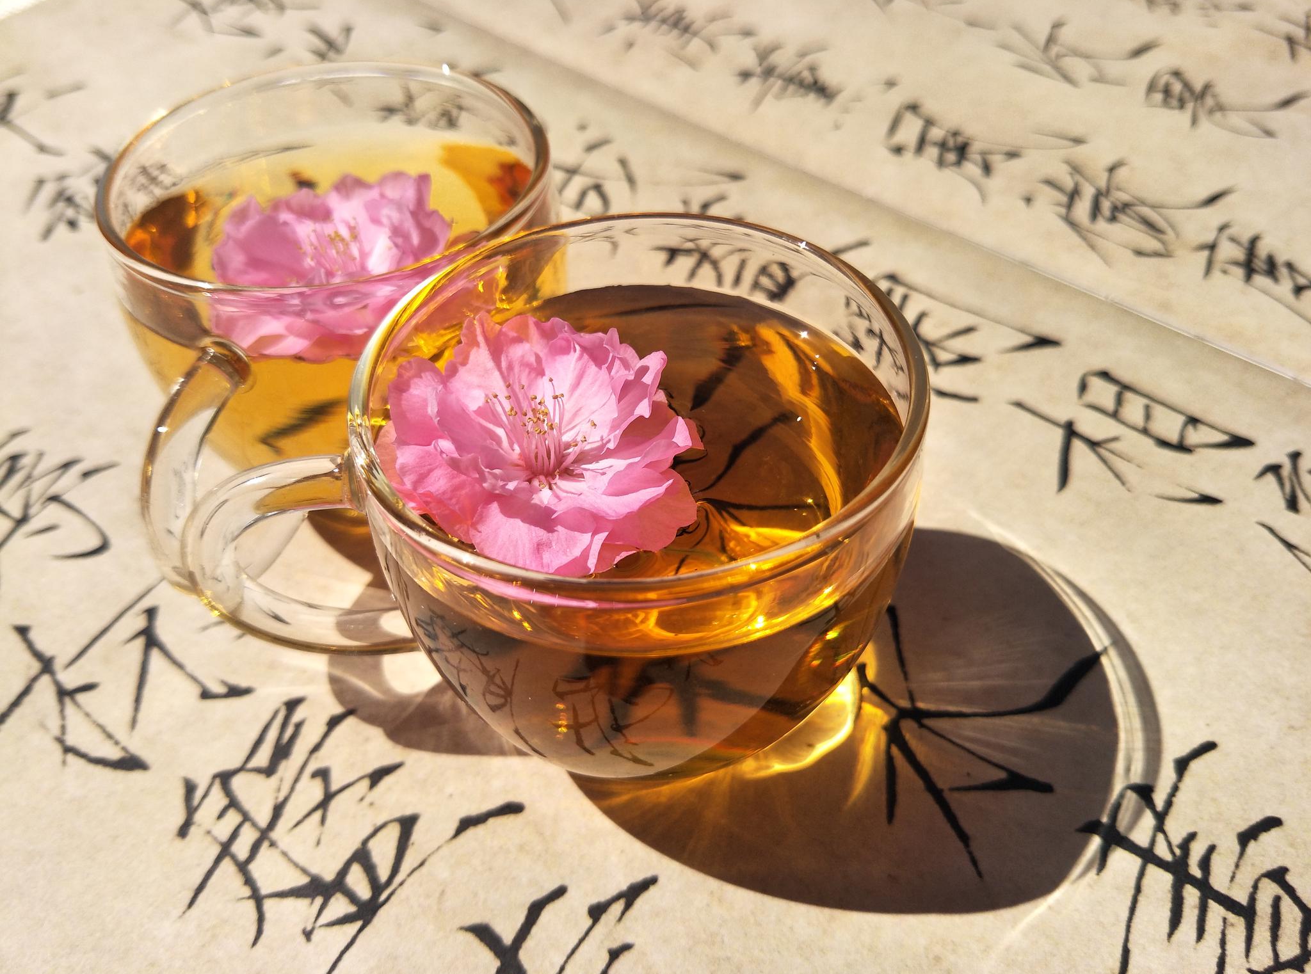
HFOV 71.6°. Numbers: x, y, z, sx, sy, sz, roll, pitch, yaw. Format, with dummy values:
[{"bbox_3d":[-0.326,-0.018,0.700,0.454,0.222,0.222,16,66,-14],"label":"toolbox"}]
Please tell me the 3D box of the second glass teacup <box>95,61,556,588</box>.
[{"bbox_3d":[-0.062,-0.029,0.180,0.084,0.061,0.110,12,49,11],"label":"second glass teacup"}]

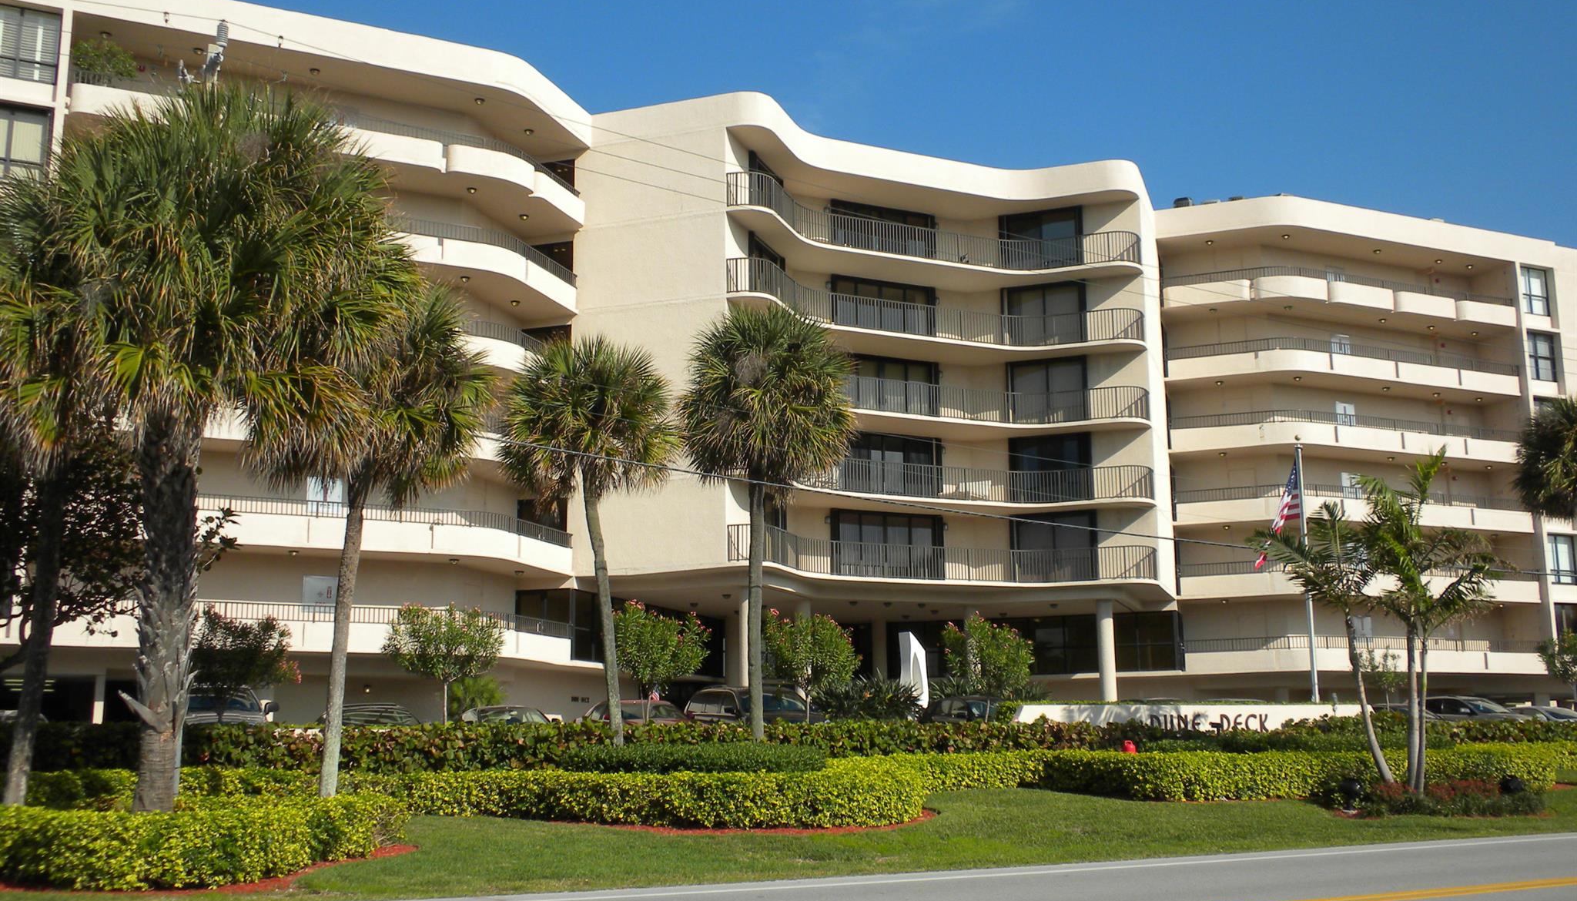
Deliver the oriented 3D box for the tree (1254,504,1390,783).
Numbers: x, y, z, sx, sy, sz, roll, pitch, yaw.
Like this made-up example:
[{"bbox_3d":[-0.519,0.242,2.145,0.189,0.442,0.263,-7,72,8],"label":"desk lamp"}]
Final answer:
[{"bbox_3d":[9.804,3.535,30.634,2.573,5.259,2.444,-1,-10,0],"label":"tree"}]

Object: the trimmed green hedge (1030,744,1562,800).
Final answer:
[{"bbox_3d":[9.017,5.527,28.885,9.200,0.820,2.500,5,-12,-28],"label":"trimmed green hedge"}]

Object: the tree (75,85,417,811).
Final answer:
[{"bbox_3d":[-5.417,0.066,16.549,3.433,7.715,3.261,-1,-10,0],"label":"tree"}]

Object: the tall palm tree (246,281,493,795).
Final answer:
[{"bbox_3d":[-4.987,1.158,19.698,2.850,6.416,2.850,5,-12,-28],"label":"tall palm tree"}]

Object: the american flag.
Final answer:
[{"bbox_3d":[12.007,1.586,41.329,1.150,2.600,0.500,-2,-10,6],"label":"american flag"}]

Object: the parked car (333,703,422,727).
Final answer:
[{"bbox_3d":[-7.893,5.573,32.382,1.800,1.450,4.700,4,-11,-27],"label":"parked car"}]

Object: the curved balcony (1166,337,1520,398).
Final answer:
[{"bbox_3d":[21.549,-2.958,65.418,14.826,1.270,4.464,3,-11,-22],"label":"curved balcony"}]

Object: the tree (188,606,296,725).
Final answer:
[{"bbox_3d":[-10.009,4.324,30.670,2.050,2.977,2.050,5,-12,-28],"label":"tree"}]

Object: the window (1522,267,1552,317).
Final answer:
[{"bbox_3d":[29.393,-6.224,66.280,1.420,1.880,0.150,5,-12,-28],"label":"window"}]

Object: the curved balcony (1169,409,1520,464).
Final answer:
[{"bbox_3d":[21.577,-0.249,64.941,14.826,1.270,4.464,3,-11,-22],"label":"curved balcony"}]

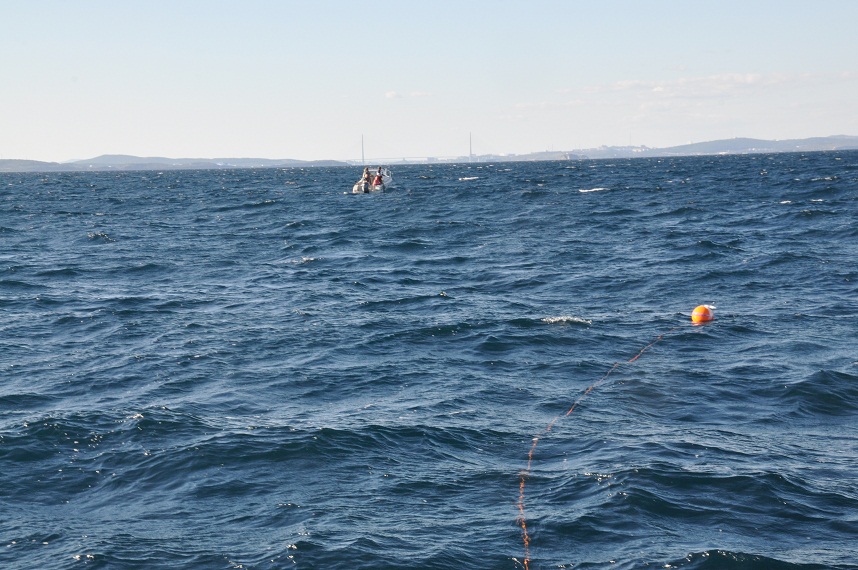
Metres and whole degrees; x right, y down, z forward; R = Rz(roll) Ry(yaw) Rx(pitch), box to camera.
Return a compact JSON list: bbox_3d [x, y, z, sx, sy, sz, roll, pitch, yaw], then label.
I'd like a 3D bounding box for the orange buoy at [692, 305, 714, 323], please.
[{"bbox_3d":[3.566,0.410,22.300,0.285,0.285,0.285,-2,4,0],"label":"orange buoy"}]

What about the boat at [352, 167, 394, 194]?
[{"bbox_3d":[-3.494,-7.236,121.000,2.100,1.850,5.500,0,4,15],"label":"boat"}]

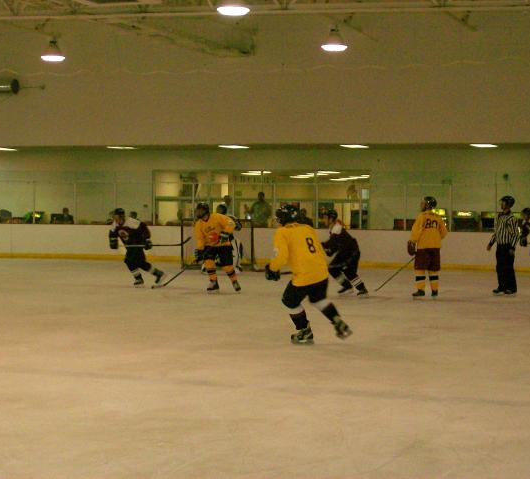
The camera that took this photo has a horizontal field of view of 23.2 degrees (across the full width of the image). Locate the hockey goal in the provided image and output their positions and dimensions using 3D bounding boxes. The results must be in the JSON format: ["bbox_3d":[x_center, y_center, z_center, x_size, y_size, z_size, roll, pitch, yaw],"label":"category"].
[{"bbox_3d":[-1.035,0.132,33.282,1.880,1.260,1.000,1,2,20],"label":"hockey goal"}]

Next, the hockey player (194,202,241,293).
[{"bbox_3d":[-0.904,0.162,24.600,0.850,1.720,0.650,1,2,18],"label":"hockey player"}]

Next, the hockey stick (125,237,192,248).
[{"bbox_3d":[-2.156,0.060,25.700,1.500,0.270,0.080,-1,0,18],"label":"hockey stick"}]

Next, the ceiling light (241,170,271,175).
[{"bbox_3d":[-0.329,-2.583,50.000,1.150,0.100,0.650,1,2,20],"label":"ceiling light"}]

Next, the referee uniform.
[{"bbox_3d":[4.537,0.189,24.500,0.370,1.680,0.520,-1,2,-44],"label":"referee uniform"}]

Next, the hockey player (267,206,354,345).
[{"bbox_3d":[0.525,0.428,15.800,0.720,1.720,0.850,-1,2,-41],"label":"hockey player"}]

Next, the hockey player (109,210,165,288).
[{"bbox_3d":[-2.573,0.165,26.000,0.850,1.580,0.720,-1,2,-38],"label":"hockey player"}]

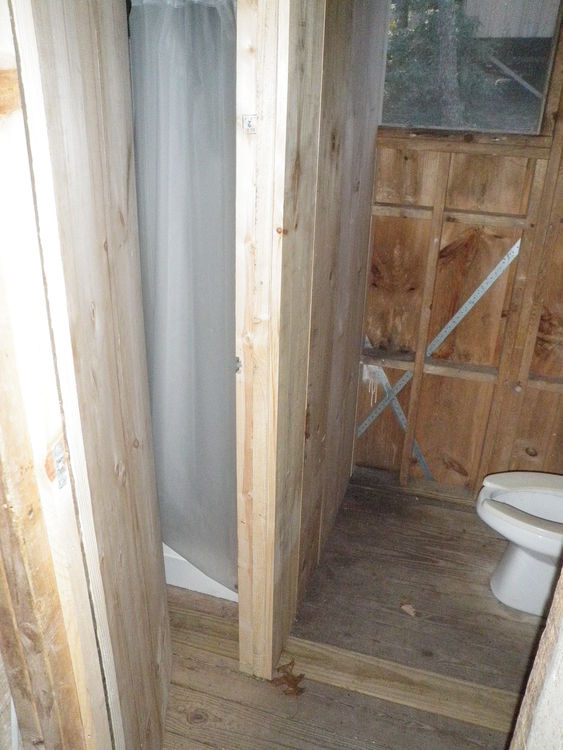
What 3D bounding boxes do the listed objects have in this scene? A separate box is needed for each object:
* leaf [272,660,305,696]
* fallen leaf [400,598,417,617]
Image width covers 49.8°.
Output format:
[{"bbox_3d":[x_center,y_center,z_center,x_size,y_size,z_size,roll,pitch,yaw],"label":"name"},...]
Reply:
[{"bbox_3d":[0.029,0.891,1.789,0.100,0.027,0.110,7,24,13],"label":"leaf"},{"bbox_3d":[0.430,0.789,2.071,0.048,0.013,0.080,-4,24,-12],"label":"fallen leaf"}]

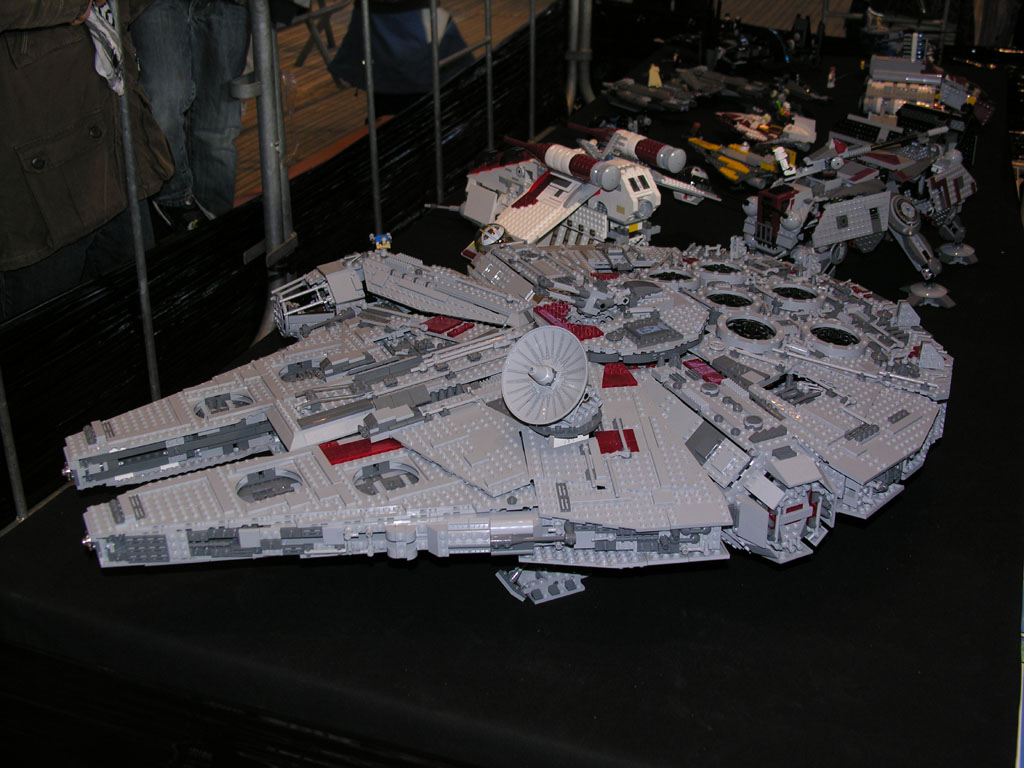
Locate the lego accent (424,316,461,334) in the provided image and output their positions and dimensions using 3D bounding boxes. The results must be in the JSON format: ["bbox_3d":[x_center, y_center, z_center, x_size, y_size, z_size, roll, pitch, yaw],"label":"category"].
[{"bbox_3d":[-0.069,-0.056,1.241,0.033,0.005,0.031,13,31,40],"label":"lego accent"}]

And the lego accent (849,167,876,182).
[{"bbox_3d":[0.449,-0.268,1.630,0.042,0.005,0.013,-18,33,-30],"label":"lego accent"}]

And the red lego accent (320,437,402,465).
[{"bbox_3d":[-0.129,0.054,1.085,0.064,0.005,0.037,-14,32,-22],"label":"red lego accent"}]

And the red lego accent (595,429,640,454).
[{"bbox_3d":[0.086,0.048,1.032,0.032,0.005,0.030,-4,37,-4],"label":"red lego accent"}]

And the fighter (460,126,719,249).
[{"bbox_3d":[0.077,-0.268,1.739,0.390,0.185,0.380,-19,34,-32],"label":"fighter"}]

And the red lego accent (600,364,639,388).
[{"bbox_3d":[0.094,-0.007,1.105,0.032,0.005,0.036,-4,37,-4],"label":"red lego accent"}]

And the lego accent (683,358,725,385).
[{"bbox_3d":[0.165,-0.011,1.092,0.016,0.005,0.045,-13,30,-22],"label":"lego accent"}]

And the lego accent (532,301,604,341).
[{"bbox_3d":[0.053,-0.056,1.156,0.037,0.006,0.076,-13,30,-22],"label":"lego accent"}]

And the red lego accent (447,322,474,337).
[{"bbox_3d":[-0.049,-0.051,1.221,0.009,0.005,0.032,13,31,40],"label":"red lego accent"}]

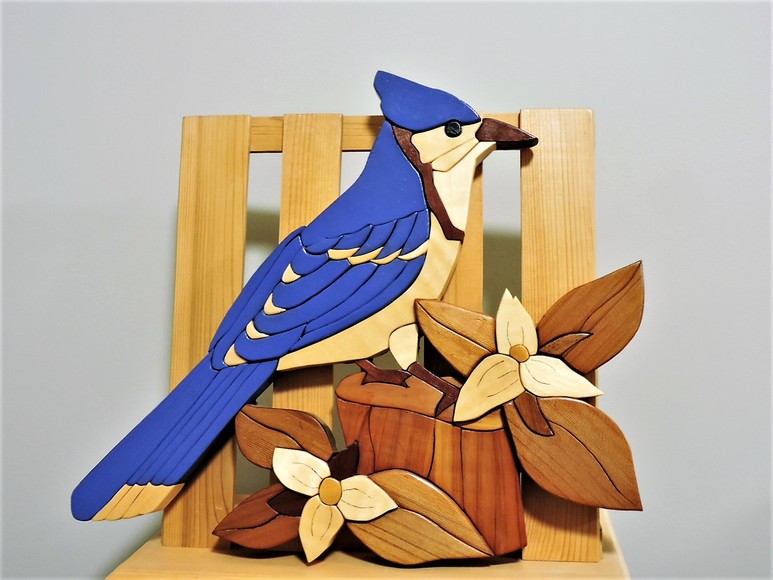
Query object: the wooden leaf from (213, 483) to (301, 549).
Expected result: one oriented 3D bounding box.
[{"bbox_3d":[-0.111,0.196,0.779,0.077,0.056,0.020,0,-8,5],"label":"wooden leaf"}]

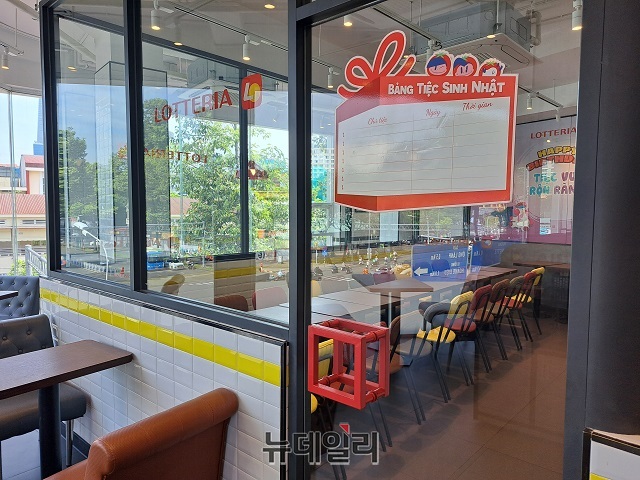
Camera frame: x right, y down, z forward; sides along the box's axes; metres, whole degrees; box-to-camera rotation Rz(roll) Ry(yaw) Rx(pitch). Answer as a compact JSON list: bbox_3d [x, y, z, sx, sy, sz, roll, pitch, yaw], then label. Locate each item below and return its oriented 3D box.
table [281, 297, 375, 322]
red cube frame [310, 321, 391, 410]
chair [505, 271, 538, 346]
[{"bbox_3d":[0.053,0.904,3.571,0.620,0.750,0.460,3,4,41],"label":"table"},{"bbox_3d":[0.088,0.377,1.385,0.207,0.208,0.139,3,4,41],"label":"red cube frame"},{"bbox_3d":[2.223,0.787,5.197,0.480,0.810,0.450,3,4,41],"label":"chair"}]

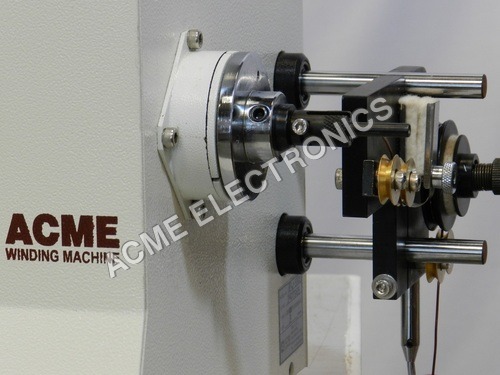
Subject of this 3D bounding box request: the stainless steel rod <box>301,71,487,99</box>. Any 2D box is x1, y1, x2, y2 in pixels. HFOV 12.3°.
[{"bbox_3d":[0.069,-0.050,1.131,0.093,0.012,0.012,2,10,16],"label":"stainless steel rod"}]

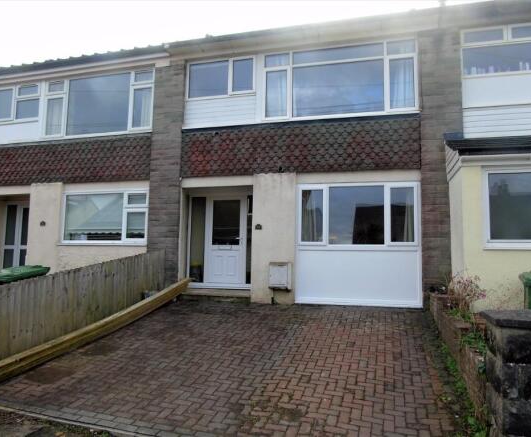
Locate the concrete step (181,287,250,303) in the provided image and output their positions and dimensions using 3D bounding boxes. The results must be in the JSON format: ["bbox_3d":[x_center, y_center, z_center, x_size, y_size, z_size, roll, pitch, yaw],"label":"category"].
[{"bbox_3d":[-0.994,1.576,8.726,1.563,0.215,0.420,-1,-6,14],"label":"concrete step"}]

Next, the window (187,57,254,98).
[{"bbox_3d":[-0.953,-2.970,8.984,1.539,0.818,0.100,-1,-6,14],"label":"window"}]

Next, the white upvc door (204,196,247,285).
[{"bbox_3d":[-0.844,0.439,9.100,0.940,1.956,0.090,-1,-6,14],"label":"white upvc door"}]

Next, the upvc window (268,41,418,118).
[{"bbox_3d":[1.432,-2.686,8.351,3.025,1.454,0.100,-1,-6,14],"label":"upvc window"}]

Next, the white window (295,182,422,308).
[{"bbox_3d":[1.732,0.485,7.950,2.292,2.300,0.100,-1,-6,14],"label":"white window"}]

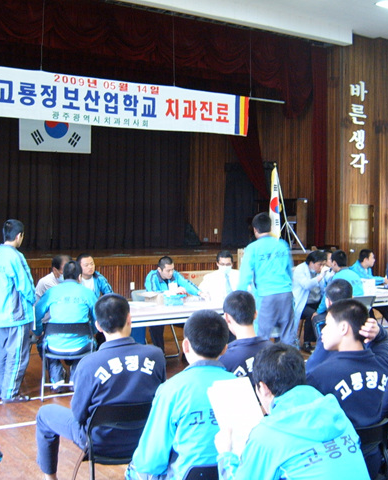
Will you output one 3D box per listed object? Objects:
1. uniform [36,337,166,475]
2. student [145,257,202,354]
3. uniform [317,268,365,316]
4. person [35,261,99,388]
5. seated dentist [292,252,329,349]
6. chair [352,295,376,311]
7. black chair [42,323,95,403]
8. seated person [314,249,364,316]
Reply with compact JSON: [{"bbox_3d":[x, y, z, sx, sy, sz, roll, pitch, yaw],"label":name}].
[{"bbox_3d":[-0.570,1.022,4.130,0.700,0.940,0.720,0,2,-12],"label":"uniform"},{"bbox_3d":[-0.266,0.805,8.450,0.600,1.250,0.750,-1,3,-32],"label":"student"},{"bbox_3d":[1.829,0.664,8.600,0.500,0.640,0.500,2,3,41],"label":"uniform"},{"bbox_3d":[-1.248,0.848,6.750,0.600,1.290,0.750,-1,2,-14],"label":"person"},{"bbox_3d":[1.503,0.779,8.750,0.680,1.280,0.520,1,2,25],"label":"seated dentist"},{"bbox_3d":[1.957,1.043,8.500,0.450,0.770,0.500,-2,3,-45],"label":"chair"},{"bbox_3d":[-1.220,1.133,6.600,0.480,0.750,0.470,0,2,-12],"label":"black chair"},{"bbox_3d":[1.829,0.779,8.600,0.750,1.290,0.520,2,3,43],"label":"seated person"}]

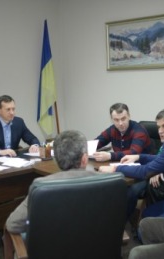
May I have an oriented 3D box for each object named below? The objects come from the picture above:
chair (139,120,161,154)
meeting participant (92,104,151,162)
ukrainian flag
[{"bbox_3d":[0.566,0.442,3.483,0.600,1.000,0.650,6,11,42],"label":"chair"},{"bbox_3d":[0.393,0.367,3.350,0.560,1.200,0.800,5,11,38],"label":"meeting participant"},{"bbox_3d":[-0.437,-0.628,4.900,0.260,1.410,0.200,-2,8,-3],"label":"ukrainian flag"}]

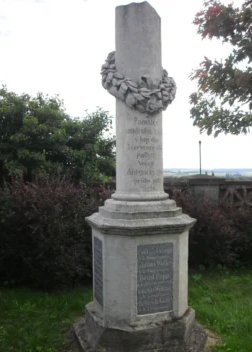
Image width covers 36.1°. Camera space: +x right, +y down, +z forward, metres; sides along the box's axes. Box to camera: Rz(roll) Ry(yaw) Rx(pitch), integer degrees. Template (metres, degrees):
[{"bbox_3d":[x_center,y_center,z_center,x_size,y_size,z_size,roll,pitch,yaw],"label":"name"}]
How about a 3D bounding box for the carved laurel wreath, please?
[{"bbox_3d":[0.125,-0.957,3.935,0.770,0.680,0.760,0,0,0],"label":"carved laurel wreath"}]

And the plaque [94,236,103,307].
[{"bbox_3d":[-0.262,0.937,3.816,0.030,0.635,0.347,0,0,-18],"label":"plaque"}]

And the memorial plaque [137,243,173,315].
[{"bbox_3d":[0.266,0.934,3.542,0.347,0.635,0.030,0,0,-18],"label":"memorial plaque"}]

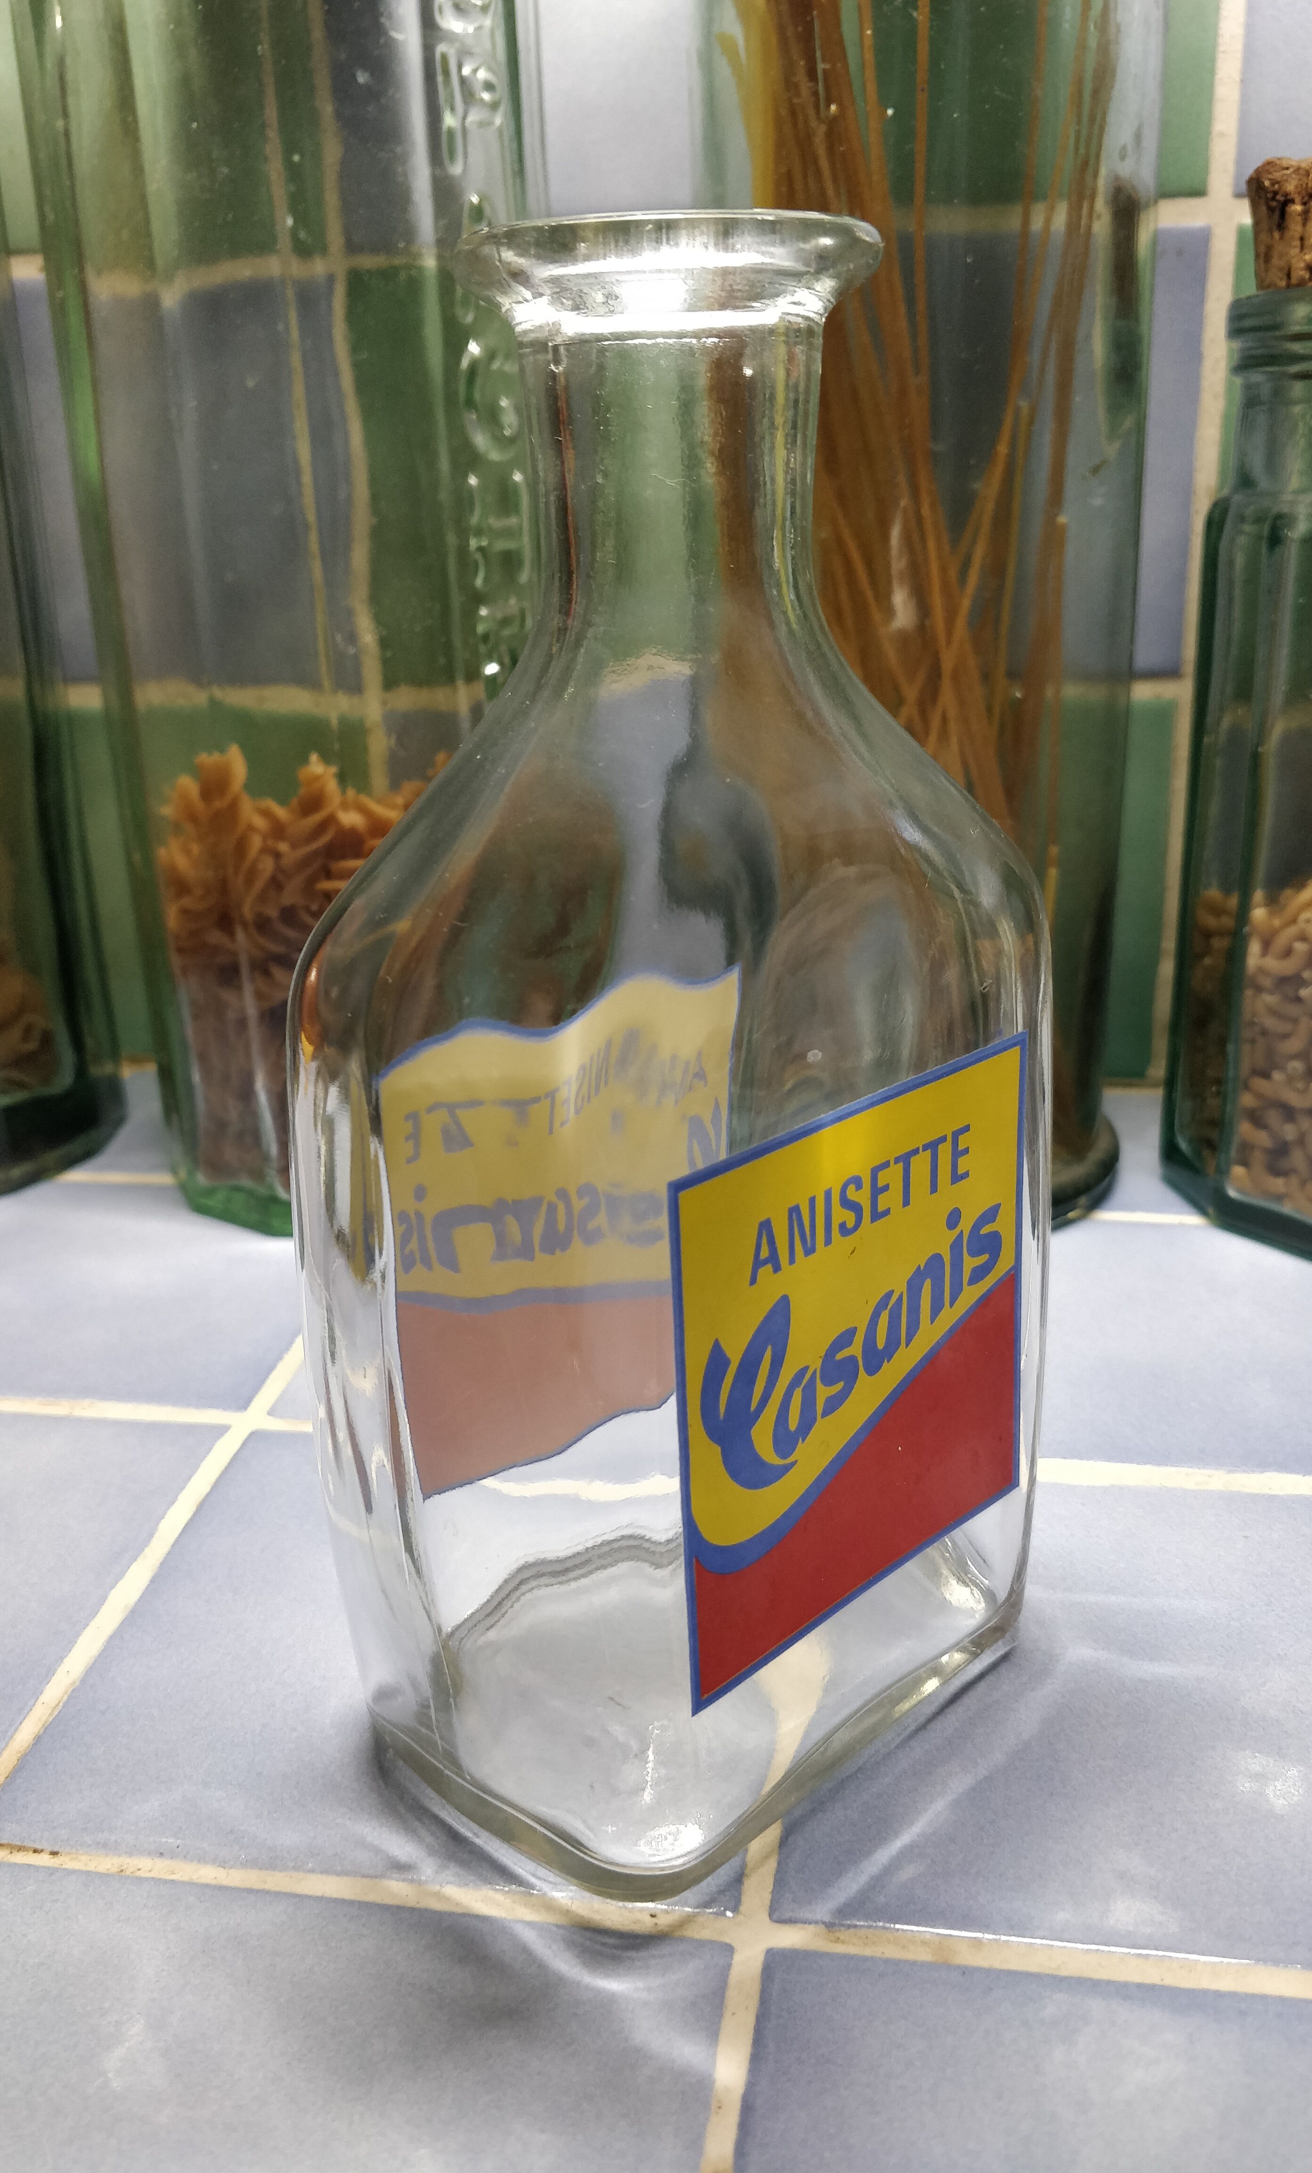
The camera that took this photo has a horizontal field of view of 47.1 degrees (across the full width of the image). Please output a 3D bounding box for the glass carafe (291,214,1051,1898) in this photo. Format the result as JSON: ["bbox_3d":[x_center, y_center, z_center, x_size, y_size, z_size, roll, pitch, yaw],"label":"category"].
[{"bbox_3d":[0.004,-0.006,0.210,0.100,0.194,0.074,-19,27,-38],"label":"glass carafe"}]

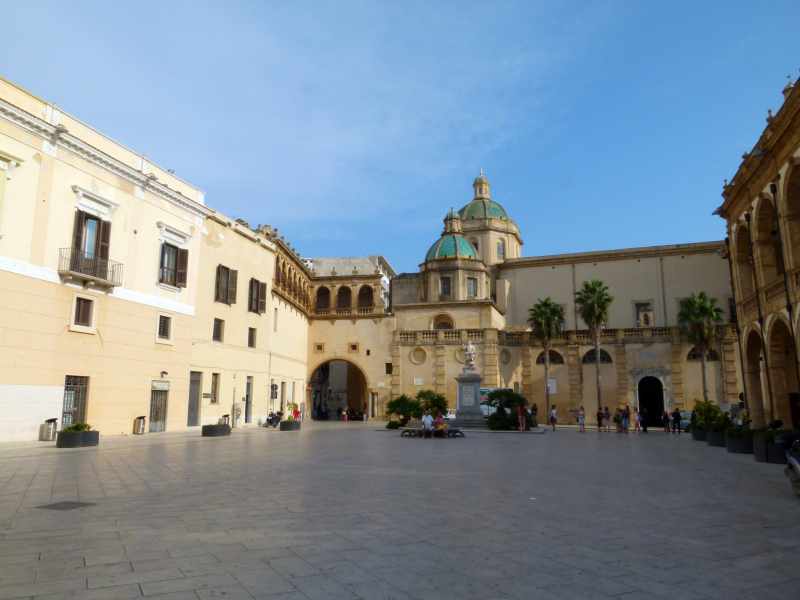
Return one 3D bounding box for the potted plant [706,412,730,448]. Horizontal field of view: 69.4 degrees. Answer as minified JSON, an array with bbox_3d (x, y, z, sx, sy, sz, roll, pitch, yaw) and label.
[{"bbox_3d":[12.750,5.084,22.625,1.400,1.320,1.400,-3,-11,16],"label":"potted plant"}]

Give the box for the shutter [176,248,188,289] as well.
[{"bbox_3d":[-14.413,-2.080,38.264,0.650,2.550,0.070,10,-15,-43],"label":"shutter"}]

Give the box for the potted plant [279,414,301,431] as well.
[{"bbox_3d":[-7.436,8.368,39.335,1.420,1.020,1.420,-3,-11,16],"label":"potted plant"}]

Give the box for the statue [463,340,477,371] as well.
[{"bbox_3d":[5.185,4.091,42.979,0.950,2.200,0.800,0,-11,0],"label":"statue"}]

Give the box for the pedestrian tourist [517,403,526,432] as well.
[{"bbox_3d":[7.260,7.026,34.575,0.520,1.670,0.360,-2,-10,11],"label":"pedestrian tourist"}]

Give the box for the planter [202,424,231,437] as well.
[{"bbox_3d":[-10.127,7.183,31.863,1.400,0.600,1.250,5,-11,-26],"label":"planter"}]

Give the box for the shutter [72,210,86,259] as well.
[{"bbox_3d":[-16.540,-3.110,29.873,0.081,2.996,0.618,-1,-10,9],"label":"shutter"}]

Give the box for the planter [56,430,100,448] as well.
[{"bbox_3d":[-12.770,5.507,22.966,1.420,0.640,1.420,-3,-11,16],"label":"planter"}]

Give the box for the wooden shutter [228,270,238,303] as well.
[{"bbox_3d":[-12.633,-1.001,43.728,0.081,2.663,0.761,-5,-11,28],"label":"wooden shutter"}]

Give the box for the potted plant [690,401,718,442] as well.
[{"bbox_3d":[15.396,6.125,29.349,1.100,1.960,1.100,-3,-10,18],"label":"potted plant"}]

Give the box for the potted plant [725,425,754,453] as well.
[{"bbox_3d":[13.030,5.350,22.236,0.880,1.040,0.880,-3,-10,18],"label":"potted plant"}]

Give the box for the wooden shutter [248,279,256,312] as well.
[{"bbox_3d":[-11.965,-0.325,46.589,0.600,2.550,0.070,-9,-14,40],"label":"wooden shutter"}]

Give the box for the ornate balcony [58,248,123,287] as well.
[{"bbox_3d":[-16.048,-1.633,30.197,0.761,1.256,3.472,-3,-10,15],"label":"ornate balcony"}]

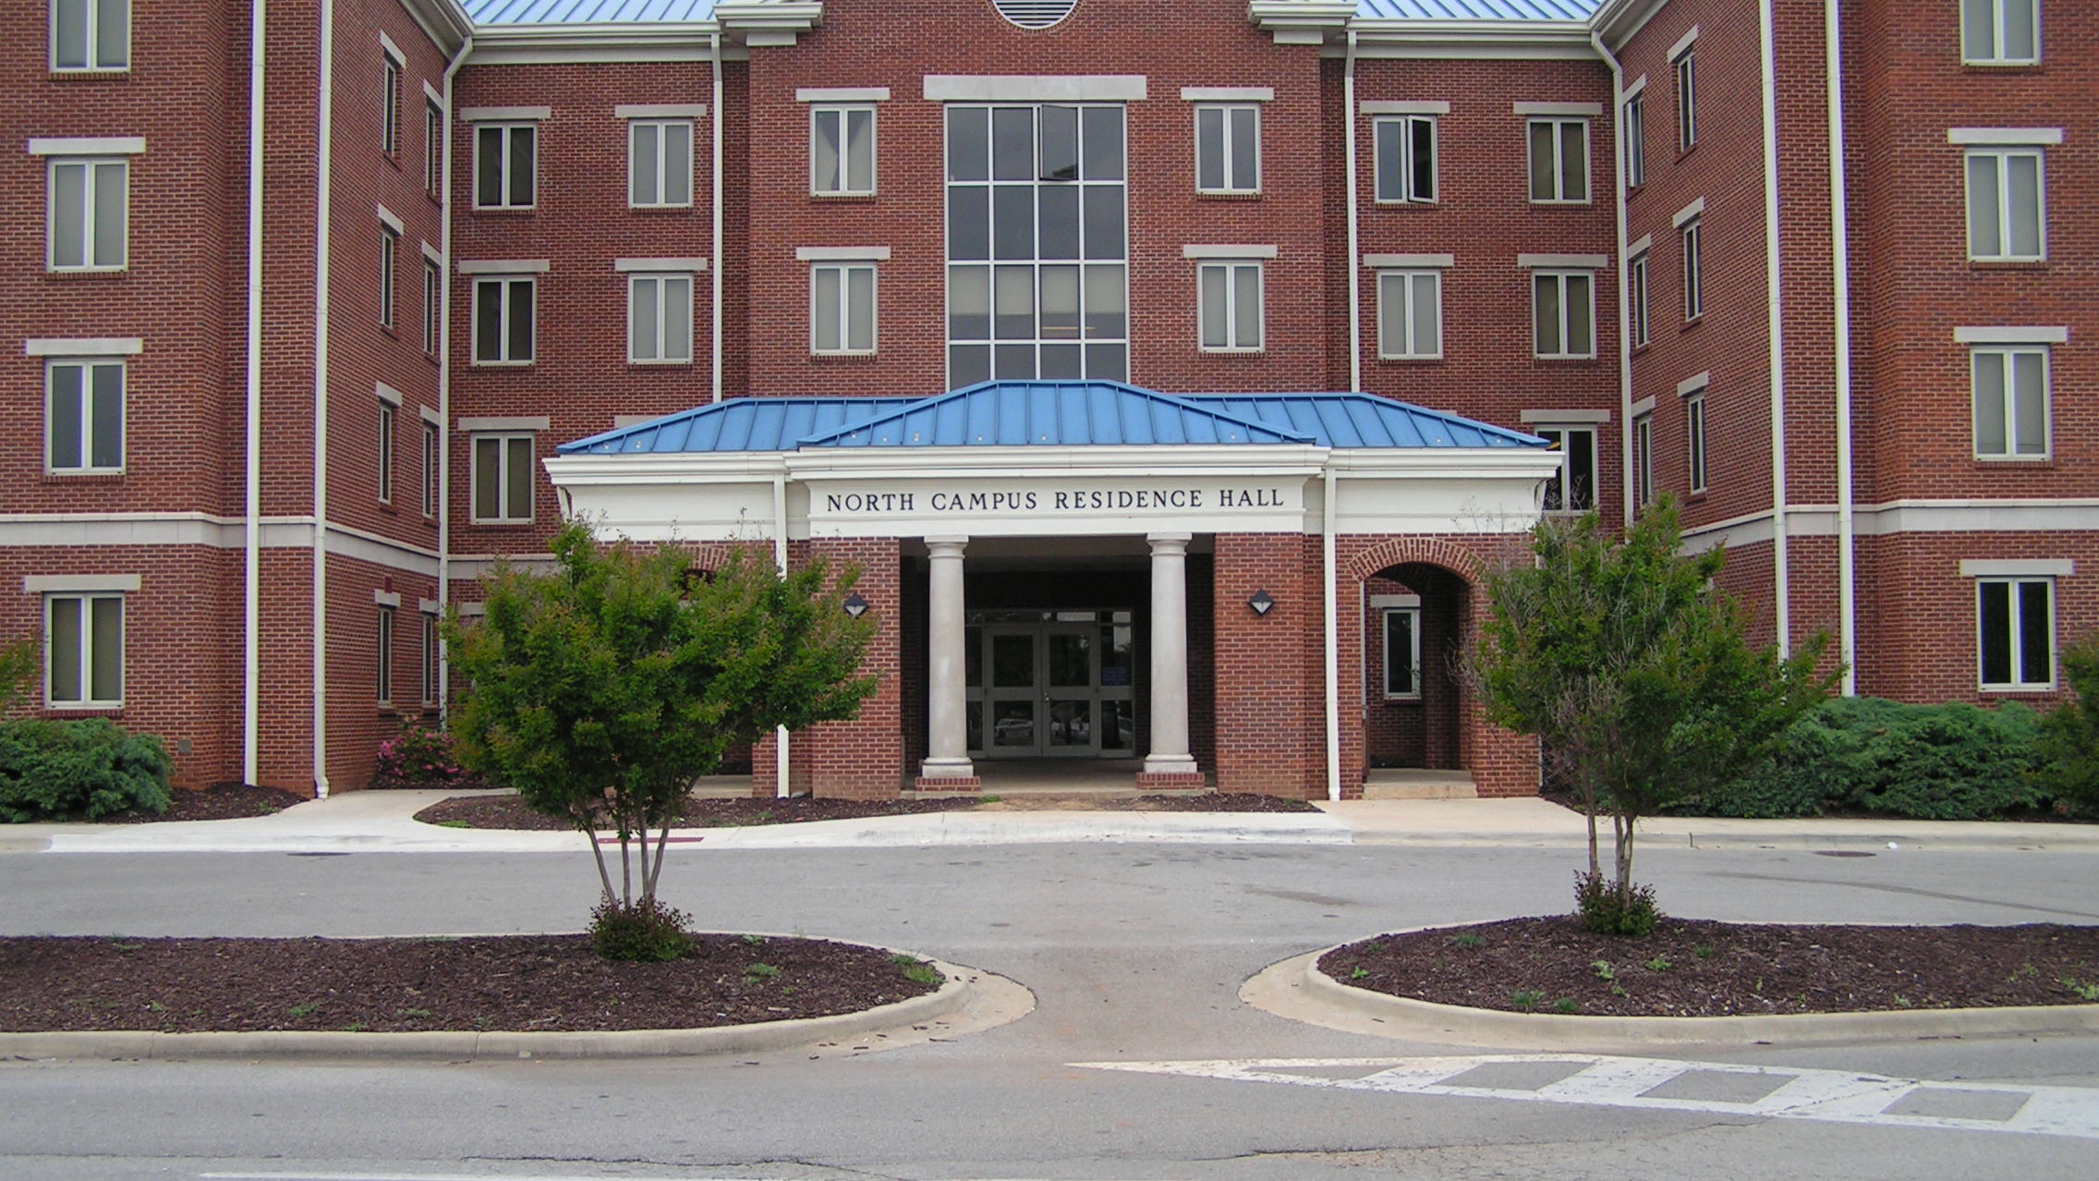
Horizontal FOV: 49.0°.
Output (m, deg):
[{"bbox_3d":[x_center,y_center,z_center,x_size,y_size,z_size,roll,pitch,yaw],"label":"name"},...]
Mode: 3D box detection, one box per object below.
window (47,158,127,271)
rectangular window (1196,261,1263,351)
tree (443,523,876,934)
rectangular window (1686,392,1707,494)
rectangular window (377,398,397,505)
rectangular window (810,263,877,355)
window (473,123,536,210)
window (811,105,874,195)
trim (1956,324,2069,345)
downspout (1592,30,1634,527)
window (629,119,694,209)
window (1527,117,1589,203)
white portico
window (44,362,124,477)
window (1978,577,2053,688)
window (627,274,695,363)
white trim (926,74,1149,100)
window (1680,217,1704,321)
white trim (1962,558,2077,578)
[{"bbox_3d":[-12.592,-4.931,30.243,1.050,1.500,0.120,0,-3,-1],"label":"window"},{"bbox_3d":[3.011,-4.695,38.234,1.060,1.502,0.120,0,-3,-1],"label":"rectangular window"},{"bbox_3d":[-2.162,0.802,12.814,2.396,2.367,2.200,0,-3,-2],"label":"tree"},{"bbox_3d":[10.072,-2.279,35.652,0.140,1.527,1.068,0,-3,-1],"label":"rectangular window"},{"bbox_3d":[-10.150,-2.070,35.028,0.130,1.490,1.060,0,-3,-1],"label":"rectangular window"},{"bbox_3d":[-3.382,-4.641,38.114,1.060,1.502,0.120,0,-3,-1],"label":"rectangular window"},{"bbox_3d":[-9.183,-7.187,38.986,1.050,1.500,0.120,0,-3,-1],"label":"window"},{"bbox_3d":[-3.407,-7.280,38.240,1.060,1.502,0.120,0,-3,-1],"label":"window"},{"bbox_3d":[12.742,-3.378,30.556,1.520,0.205,0.120,0,-3,-1],"label":"trim"},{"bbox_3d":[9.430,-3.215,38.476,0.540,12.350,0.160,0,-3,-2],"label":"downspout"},{"bbox_3d":[-6.569,-7.215,39.041,1.090,1.510,0.130,0,-3,-1],"label":"window"},{"bbox_3d":[8.709,-7.332,39.355,1.080,1.490,0.130,0,-3,-1],"label":"window"},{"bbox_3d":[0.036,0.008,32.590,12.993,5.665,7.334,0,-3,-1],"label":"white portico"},{"bbox_3d":[-12.771,-2.325,30.600,1.068,1.527,0.140,0,-3,-1],"label":"window"},{"bbox_3d":[12.784,0.591,30.433,1.050,1.500,0.120,0,-3,-1],"label":"window"},{"bbox_3d":[-6.551,-4.588,38.837,1.128,1.531,0.120,0,-3,-2],"label":"window"},{"bbox_3d":[-0.233,-8.405,38.618,3.714,0.395,0.120,0,-3,-1],"label":"white trim"},{"bbox_3d":[10.046,-4.967,35.791,0.140,1.527,1.068,0,-3,-1],"label":"window"},{"bbox_3d":[12.777,-0.292,30.406,1.520,0.208,0.110,0,-3,-1],"label":"white trim"}]

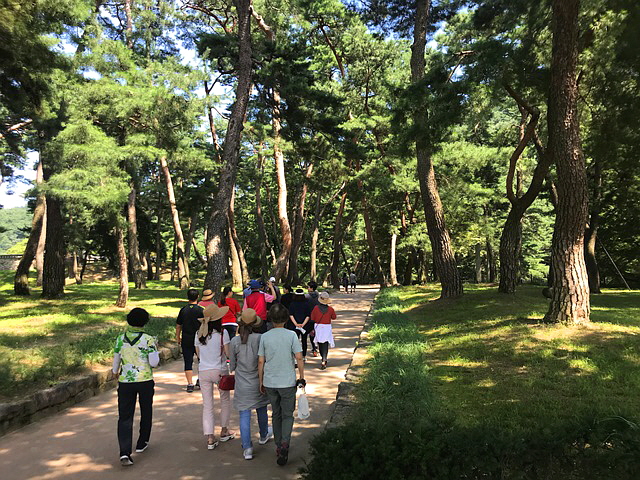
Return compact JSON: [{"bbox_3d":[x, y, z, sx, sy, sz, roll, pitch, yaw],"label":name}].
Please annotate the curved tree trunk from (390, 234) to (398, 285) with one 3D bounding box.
[{"bbox_3d":[6.620,1.733,46.000,0.680,4.800,0.600,0,-3,0],"label":"curved tree trunk"}]

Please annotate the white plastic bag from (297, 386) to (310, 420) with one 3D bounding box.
[{"bbox_3d":[-0.172,1.705,5.400,0.145,0.340,0.150,0,-3,3],"label":"white plastic bag"}]

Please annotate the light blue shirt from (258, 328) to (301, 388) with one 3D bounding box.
[{"bbox_3d":[-0.424,1.248,5.500,0.450,0.620,0.280,0,-3,6],"label":"light blue shirt"}]

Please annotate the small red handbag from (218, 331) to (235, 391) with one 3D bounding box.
[{"bbox_3d":[-1.063,1.366,5.900,0.190,0.680,0.180,0,-3,-9],"label":"small red handbag"}]

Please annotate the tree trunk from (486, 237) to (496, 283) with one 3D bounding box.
[{"bbox_3d":[12.920,1.469,39.000,0.731,3.465,0.678,0,-3,0],"label":"tree trunk"}]

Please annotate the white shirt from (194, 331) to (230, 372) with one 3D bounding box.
[{"bbox_3d":[-1.246,1.275,6.000,0.430,0.510,0.270,0,-3,6],"label":"white shirt"}]

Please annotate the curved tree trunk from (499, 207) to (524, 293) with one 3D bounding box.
[{"bbox_3d":[8.878,0.440,24.000,1.169,3.987,1.085,0,-3,0],"label":"curved tree trunk"}]

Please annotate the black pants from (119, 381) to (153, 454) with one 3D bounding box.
[{"bbox_3d":[-1.941,1.879,5.500,0.360,0.770,0.360,0,-3,5],"label":"black pants"}]

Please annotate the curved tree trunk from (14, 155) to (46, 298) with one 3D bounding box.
[{"bbox_3d":[-16.217,-0.756,29.000,1.739,7.618,1.255,0,-3,0],"label":"curved tree trunk"}]

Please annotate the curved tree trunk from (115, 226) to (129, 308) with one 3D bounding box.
[{"bbox_3d":[-7.474,0.992,19.500,0.500,3.100,0.450,1,-3,-21],"label":"curved tree trunk"}]

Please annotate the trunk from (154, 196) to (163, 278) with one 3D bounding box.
[{"bbox_3d":[-14.662,-0.045,47.000,0.705,7.444,0.654,0,-3,0],"label":"trunk"}]

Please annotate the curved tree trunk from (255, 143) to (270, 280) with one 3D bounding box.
[{"bbox_3d":[-4.542,-2.246,41.000,1.150,10.800,0.900,0,-3,0],"label":"curved tree trunk"}]

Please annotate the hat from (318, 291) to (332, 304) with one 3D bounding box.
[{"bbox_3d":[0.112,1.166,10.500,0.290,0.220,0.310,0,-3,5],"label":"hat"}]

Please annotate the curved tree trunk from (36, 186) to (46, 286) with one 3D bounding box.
[{"bbox_3d":[-18.828,-0.237,35.000,0.650,6.700,0.600,0,-3,0],"label":"curved tree trunk"}]

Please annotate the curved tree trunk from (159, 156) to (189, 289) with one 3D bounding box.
[{"bbox_3d":[-8.772,-1.048,31.000,1.750,7.900,0.850,0,-3,0],"label":"curved tree trunk"}]

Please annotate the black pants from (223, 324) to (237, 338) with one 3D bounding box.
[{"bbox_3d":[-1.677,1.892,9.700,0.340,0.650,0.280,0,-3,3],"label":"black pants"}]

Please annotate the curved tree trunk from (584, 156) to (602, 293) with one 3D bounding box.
[{"bbox_3d":[12.173,-0.689,23.000,0.800,6.000,0.700,0,-3,0],"label":"curved tree trunk"}]

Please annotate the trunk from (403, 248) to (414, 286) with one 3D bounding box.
[{"bbox_3d":[7.174,2.228,42.000,0.900,3.000,0.750,0,-3,0],"label":"trunk"}]

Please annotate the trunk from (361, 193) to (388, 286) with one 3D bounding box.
[{"bbox_3d":[4.824,0.043,45.000,2.192,8.345,1.356,0,-3,0],"label":"trunk"}]

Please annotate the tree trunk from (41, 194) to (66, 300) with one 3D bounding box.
[{"bbox_3d":[-12.342,0.363,24.000,1.100,4.650,1.050,2,-3,-27],"label":"tree trunk"}]

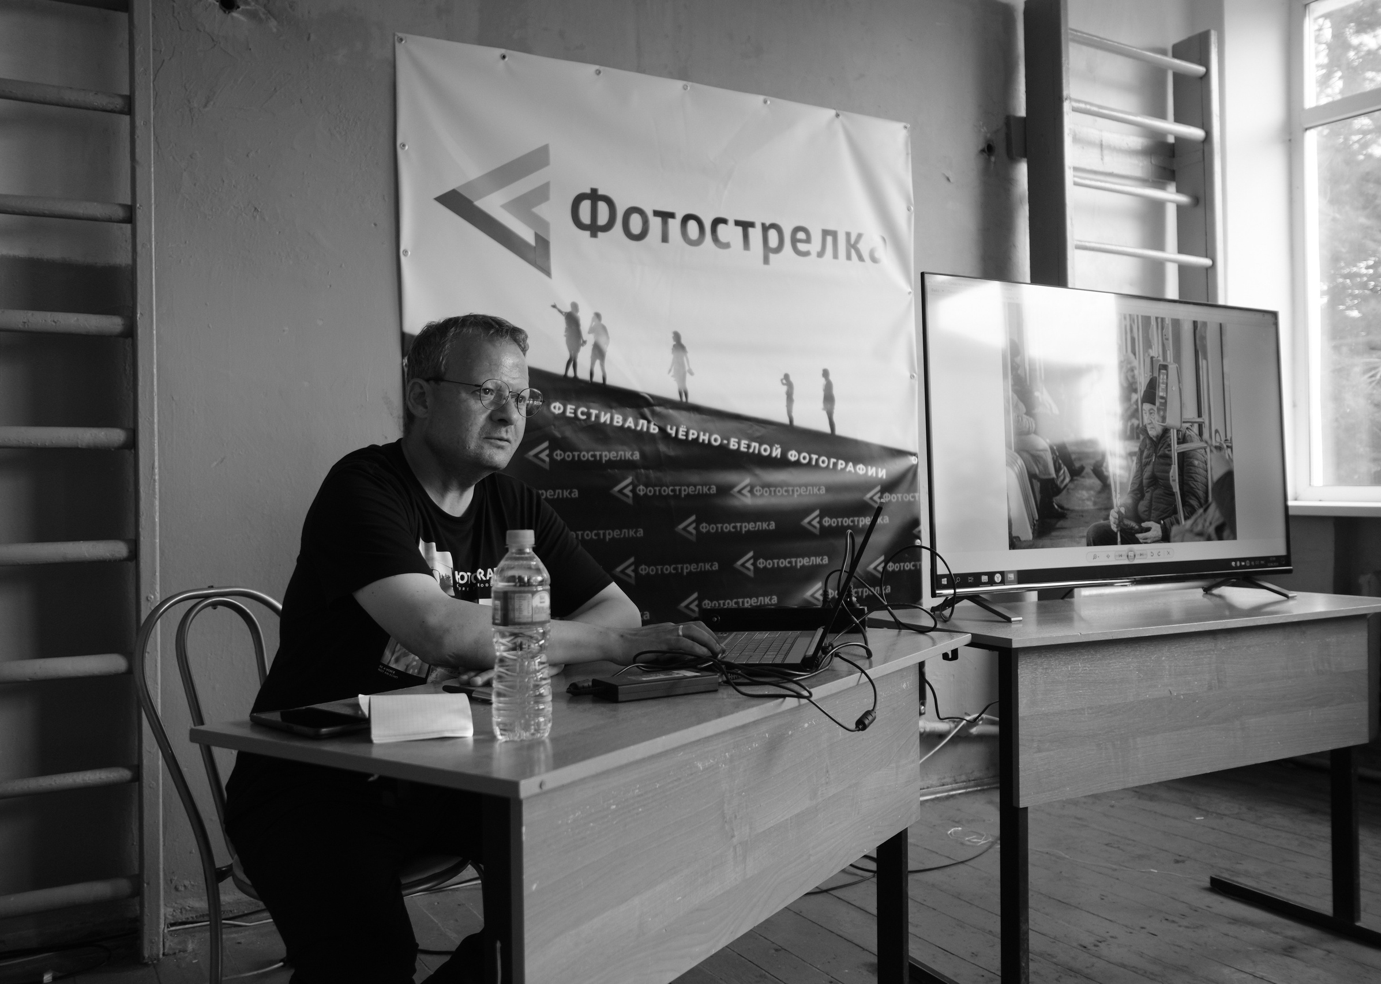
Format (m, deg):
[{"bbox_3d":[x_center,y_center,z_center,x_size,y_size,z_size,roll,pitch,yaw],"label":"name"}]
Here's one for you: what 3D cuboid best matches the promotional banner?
[{"bbox_3d":[0.006,-0.363,3.286,1.712,1.720,0.040,-1,-1,-28],"label":"promotional banner"}]

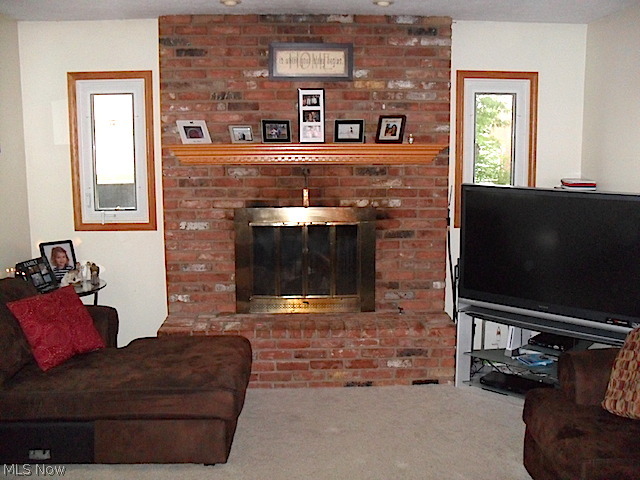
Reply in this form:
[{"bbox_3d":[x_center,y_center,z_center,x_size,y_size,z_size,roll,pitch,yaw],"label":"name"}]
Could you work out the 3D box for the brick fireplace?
[{"bbox_3d":[-0.082,-0.287,4.327,1.960,2.410,0.619,-1,7,-2],"label":"brick fireplace"}]

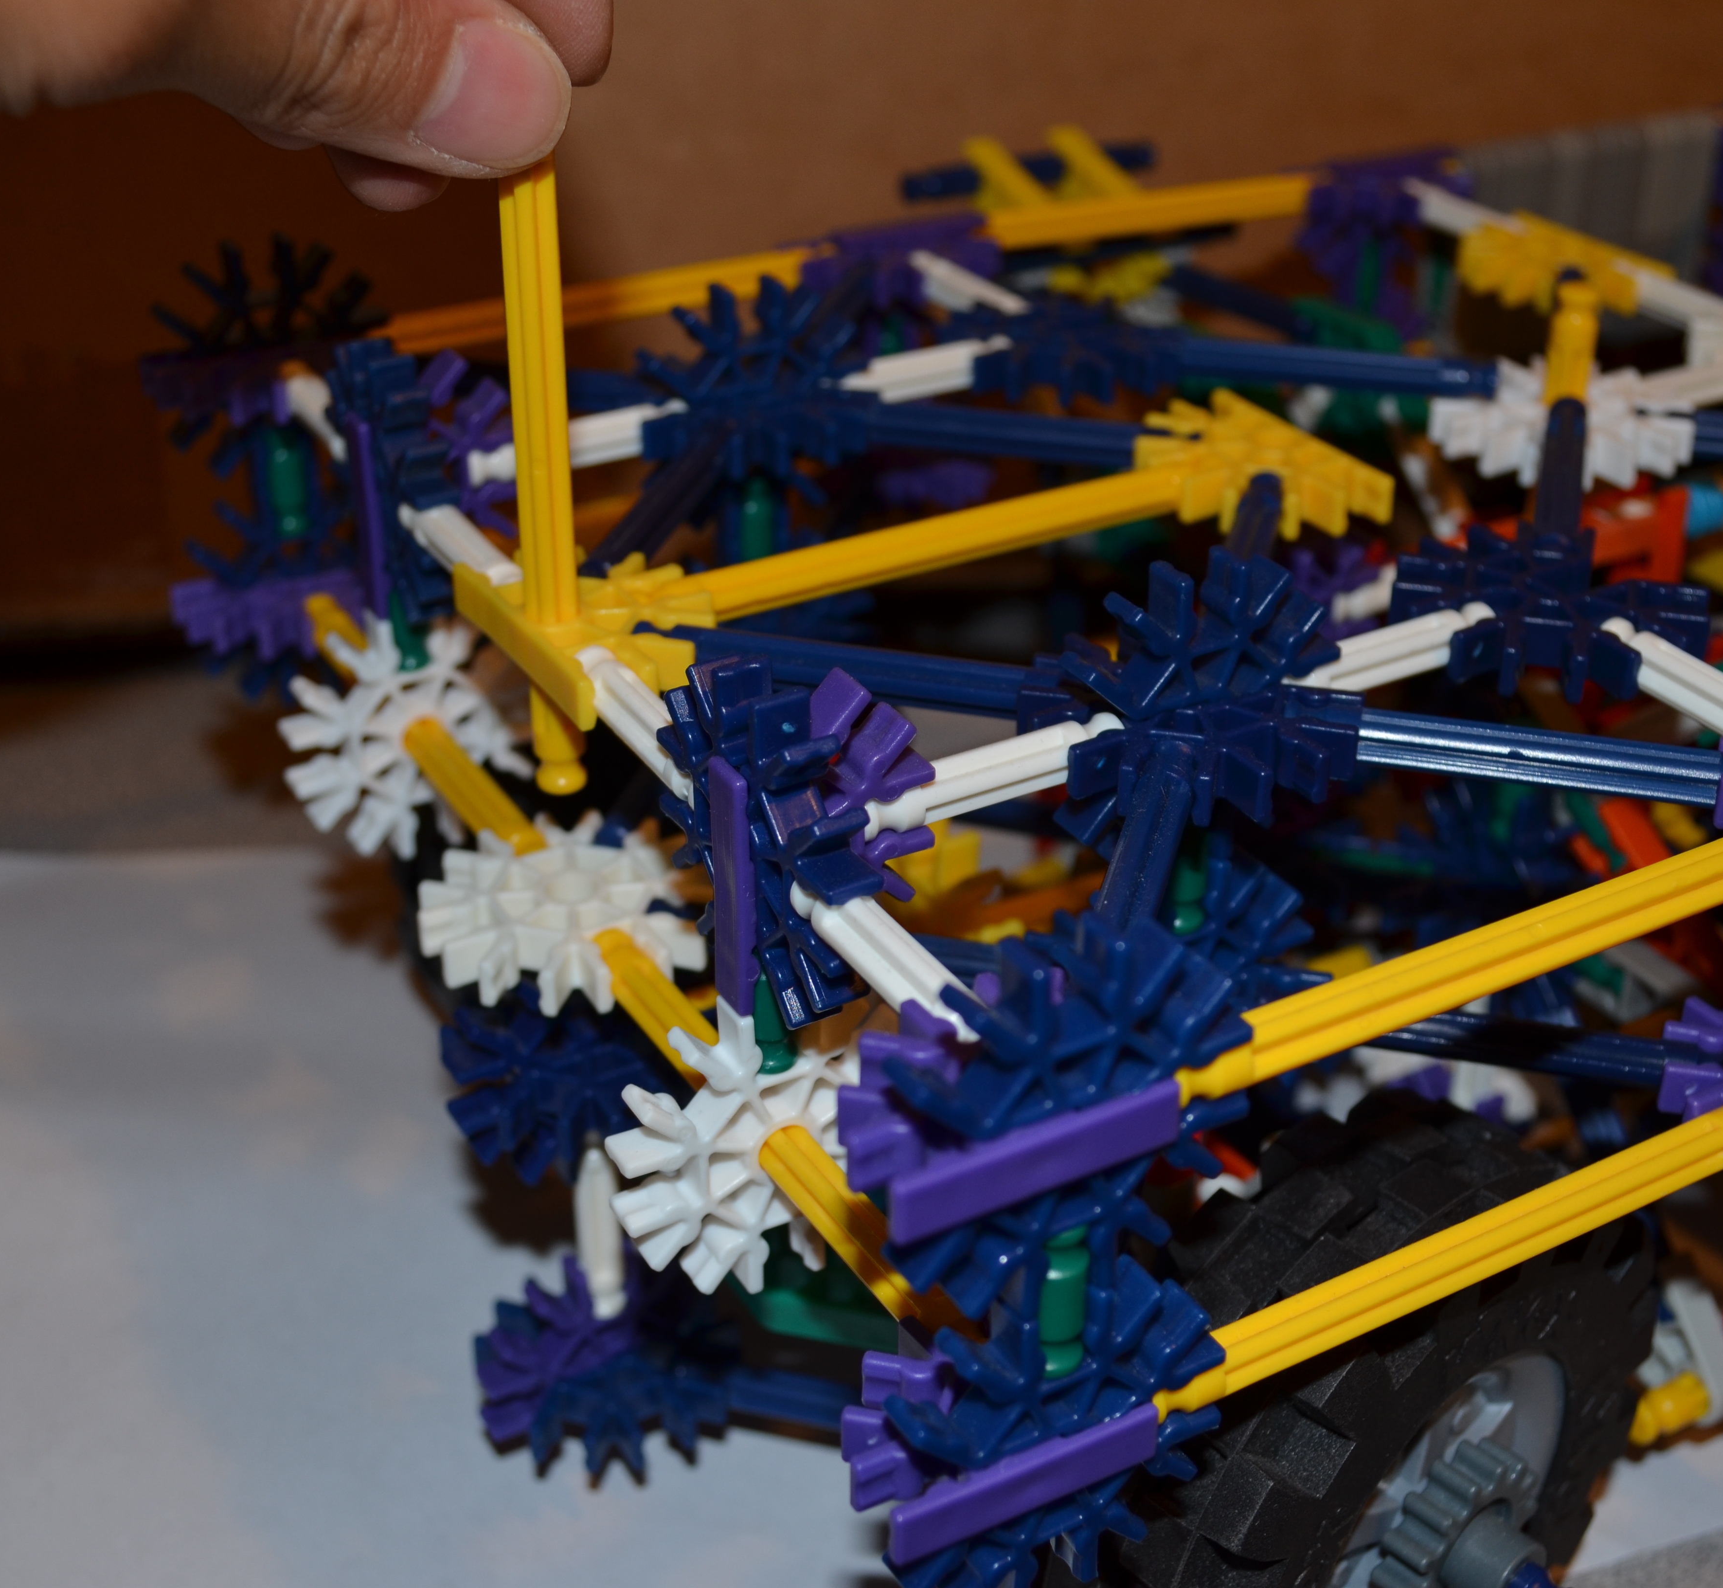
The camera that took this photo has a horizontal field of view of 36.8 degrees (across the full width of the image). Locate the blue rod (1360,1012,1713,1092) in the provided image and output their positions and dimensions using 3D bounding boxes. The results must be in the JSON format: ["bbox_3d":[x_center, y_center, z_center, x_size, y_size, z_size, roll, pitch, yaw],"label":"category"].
[{"bbox_3d":[0.072,0.028,0.296,0.052,0.006,0.006,7,30,13],"label":"blue rod"}]

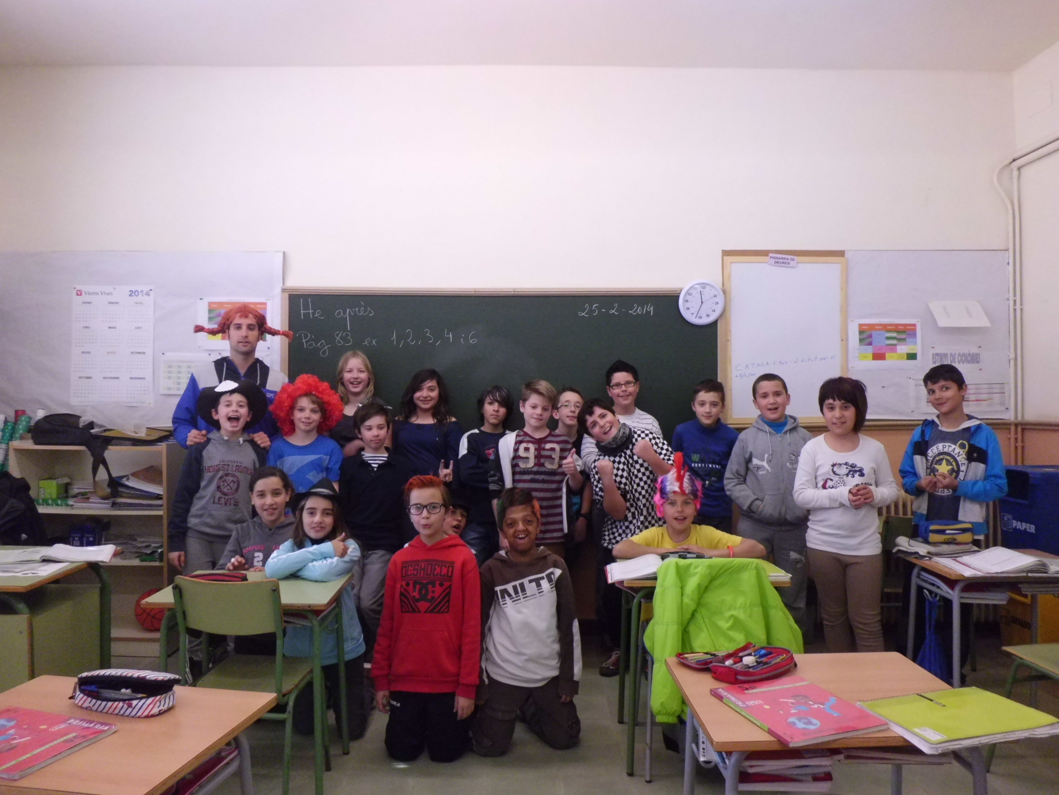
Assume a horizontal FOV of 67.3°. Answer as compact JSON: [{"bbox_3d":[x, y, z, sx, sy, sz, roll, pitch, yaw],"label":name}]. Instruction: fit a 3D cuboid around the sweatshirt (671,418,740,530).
[{"bbox_3d":[0.917,0.378,4.150,0.390,0.560,0.250,0,0,9],"label":"sweatshirt"}]

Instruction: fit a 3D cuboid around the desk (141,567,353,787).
[{"bbox_3d":[-0.984,1.037,2.872,0.601,0.709,0.492,0,0,-2],"label":"desk"}]

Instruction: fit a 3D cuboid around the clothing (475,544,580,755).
[{"bbox_3d":[-0.012,0.985,3.220,0.430,0.780,0.390,0,0,-5],"label":"clothing"}]

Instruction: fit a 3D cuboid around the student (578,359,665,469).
[{"bbox_3d":[0.475,0.553,4.061,0.420,1.487,0.270,0,1,5],"label":"student"}]

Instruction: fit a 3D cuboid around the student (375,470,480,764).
[{"bbox_3d":[-0.385,0.804,3.055,0.380,1.020,0.420,0,1,6],"label":"student"}]

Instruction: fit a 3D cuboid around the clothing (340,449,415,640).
[{"bbox_3d":[-0.710,0.752,3.714,0.370,1.020,0.270,0,1,-5],"label":"clothing"}]

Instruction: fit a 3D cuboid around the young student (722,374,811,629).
[{"bbox_3d":[1.205,0.631,4.030,0.440,1.510,0.290,0,0,6],"label":"young student"}]

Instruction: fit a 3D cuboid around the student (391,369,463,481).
[{"bbox_3d":[-0.545,0.610,4.240,0.400,1.520,0.290,0,0,-6],"label":"student"}]

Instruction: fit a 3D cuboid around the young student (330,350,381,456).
[{"bbox_3d":[-0.925,0.560,4.250,0.400,1.600,0.280,0,0,-9],"label":"young student"}]

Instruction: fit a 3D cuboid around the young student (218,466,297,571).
[{"bbox_3d":[-1.100,0.800,3.315,0.370,1.020,0.440,0,1,-6],"label":"young student"}]

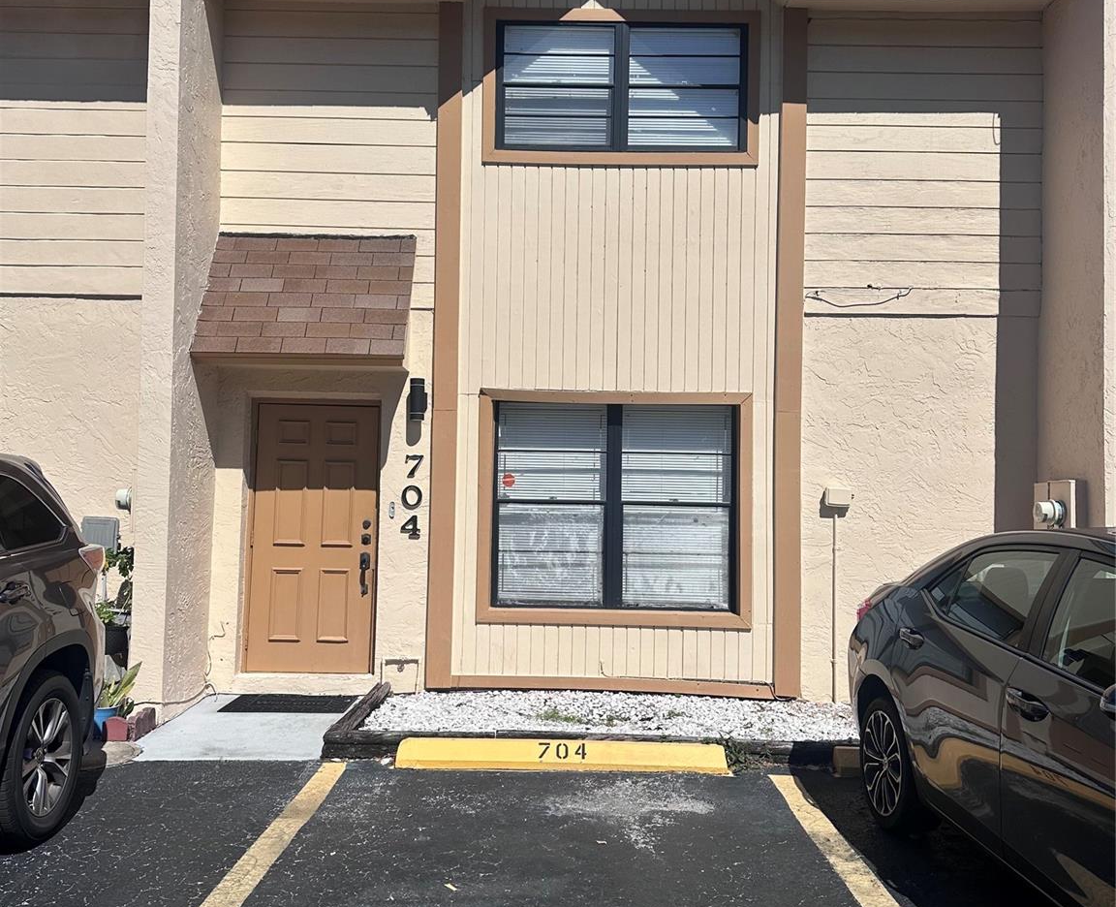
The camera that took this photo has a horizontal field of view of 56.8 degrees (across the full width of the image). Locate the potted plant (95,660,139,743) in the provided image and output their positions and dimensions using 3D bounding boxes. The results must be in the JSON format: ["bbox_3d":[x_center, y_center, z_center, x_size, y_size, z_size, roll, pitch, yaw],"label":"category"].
[{"bbox_3d":[-2.701,1.486,6.278,0.300,0.460,0.280,1,-2,0],"label":"potted plant"}]

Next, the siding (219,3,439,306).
[{"bbox_3d":[-1.716,-2.220,7.689,1.630,2.270,0.070,1,-2,0],"label":"siding"}]

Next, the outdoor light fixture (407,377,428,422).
[{"bbox_3d":[-1.026,-0.395,7.575,0.130,0.320,0.160,1,-2,0],"label":"outdoor light fixture"}]

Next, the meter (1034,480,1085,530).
[{"bbox_3d":[3.404,0.381,7.055,0.260,0.390,0.310,1,-2,0],"label":"meter"}]

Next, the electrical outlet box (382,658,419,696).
[{"bbox_3d":[-1.152,1.628,7.551,0.270,0.270,0.070,1,-2,0],"label":"electrical outlet box"}]

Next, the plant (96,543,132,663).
[{"bbox_3d":[-3.077,1.046,7.145,0.400,0.820,0.380,1,-2,0],"label":"plant"}]

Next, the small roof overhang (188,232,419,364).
[{"bbox_3d":[-1.780,-1.120,7.349,1.460,1.030,0.650,1,-2,0],"label":"small roof overhang"}]

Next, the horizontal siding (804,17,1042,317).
[{"bbox_3d":[2.706,-2.122,7.650,1.735,2.230,0.070,1,-2,0],"label":"horizontal siding"}]

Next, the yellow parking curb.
[{"bbox_3d":[0.026,1.684,5.739,1.830,0.135,0.160,1,-2,0],"label":"yellow parking curb"}]

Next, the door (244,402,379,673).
[{"bbox_3d":[-1.836,0.643,7.768,0.930,2.020,0.060,1,-2,0],"label":"door"}]

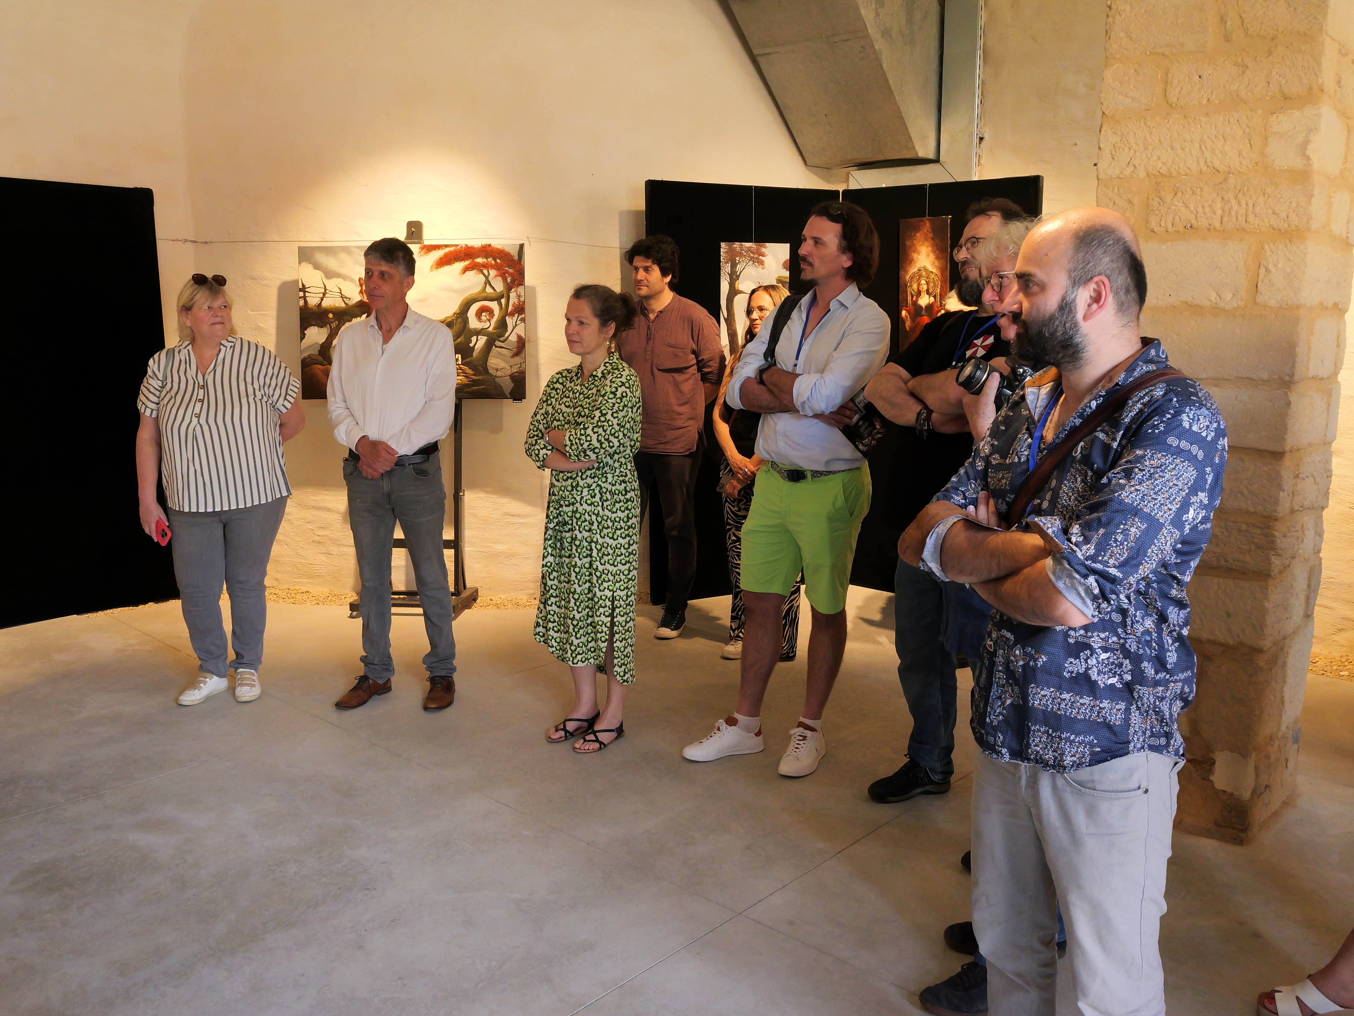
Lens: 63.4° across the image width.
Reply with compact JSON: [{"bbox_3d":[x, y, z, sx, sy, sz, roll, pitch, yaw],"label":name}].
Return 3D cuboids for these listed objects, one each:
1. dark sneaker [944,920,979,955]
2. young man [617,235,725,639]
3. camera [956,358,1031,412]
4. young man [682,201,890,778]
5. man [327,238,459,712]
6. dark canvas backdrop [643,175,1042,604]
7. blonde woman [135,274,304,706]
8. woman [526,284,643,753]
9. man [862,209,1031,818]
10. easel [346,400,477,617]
[{"bbox_3d":[0.775,0.992,2.579,0.290,0.110,0.105,1,10,5],"label":"dark sneaker"},{"bbox_3d":[-0.048,-0.346,5.199,0.540,1.837,0.380,8,13,39],"label":"young man"},{"bbox_3d":[0.660,-0.247,2.258,0.160,0.105,0.135,24,5,-13],"label":"camera"},{"bbox_3d":[0.367,-0.063,3.605,0.590,1.832,0.500,7,13,36],"label":"young man"},{"bbox_3d":[-1.091,-0.124,4.194,0.520,1.761,0.380,1,10,10],"label":"man"},{"bbox_3d":[0.813,-0.584,5.680,1.902,2.130,0.619,1,10,6],"label":"dark canvas backdrop"},{"bbox_3d":[-1.773,-0.063,4.227,0.620,1.635,0.400,1,10,8],"label":"blonde woman"},{"bbox_3d":[-0.316,0.036,3.786,0.380,1.582,0.440,-10,14,-42],"label":"woman"},{"bbox_3d":[0.793,0.050,3.094,0.500,1.784,0.600,-6,12,-29],"label":"man"},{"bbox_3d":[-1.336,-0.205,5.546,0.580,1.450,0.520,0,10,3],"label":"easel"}]

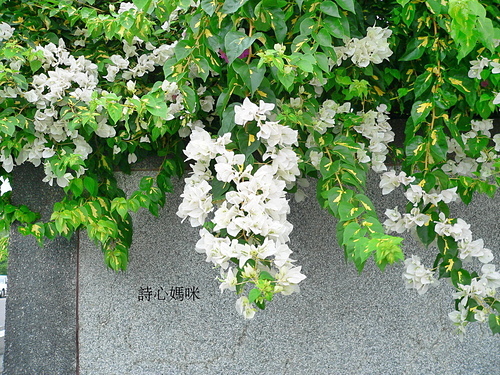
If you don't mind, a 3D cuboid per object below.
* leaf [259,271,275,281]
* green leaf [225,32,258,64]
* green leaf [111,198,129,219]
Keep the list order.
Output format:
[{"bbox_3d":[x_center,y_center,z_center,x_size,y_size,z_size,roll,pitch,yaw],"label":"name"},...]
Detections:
[{"bbox_3d":[0.042,0.225,1.320,0.038,0.038,0.018,-30,-40,-5],"label":"leaf"},{"bbox_3d":[-0.019,-0.301,1.120,0.062,0.087,0.018,33,-8,-9],"label":"green leaf"},{"bbox_3d":[-0.339,0.052,1.350,0.045,0.062,0.022,-6,-25,0],"label":"green leaf"}]

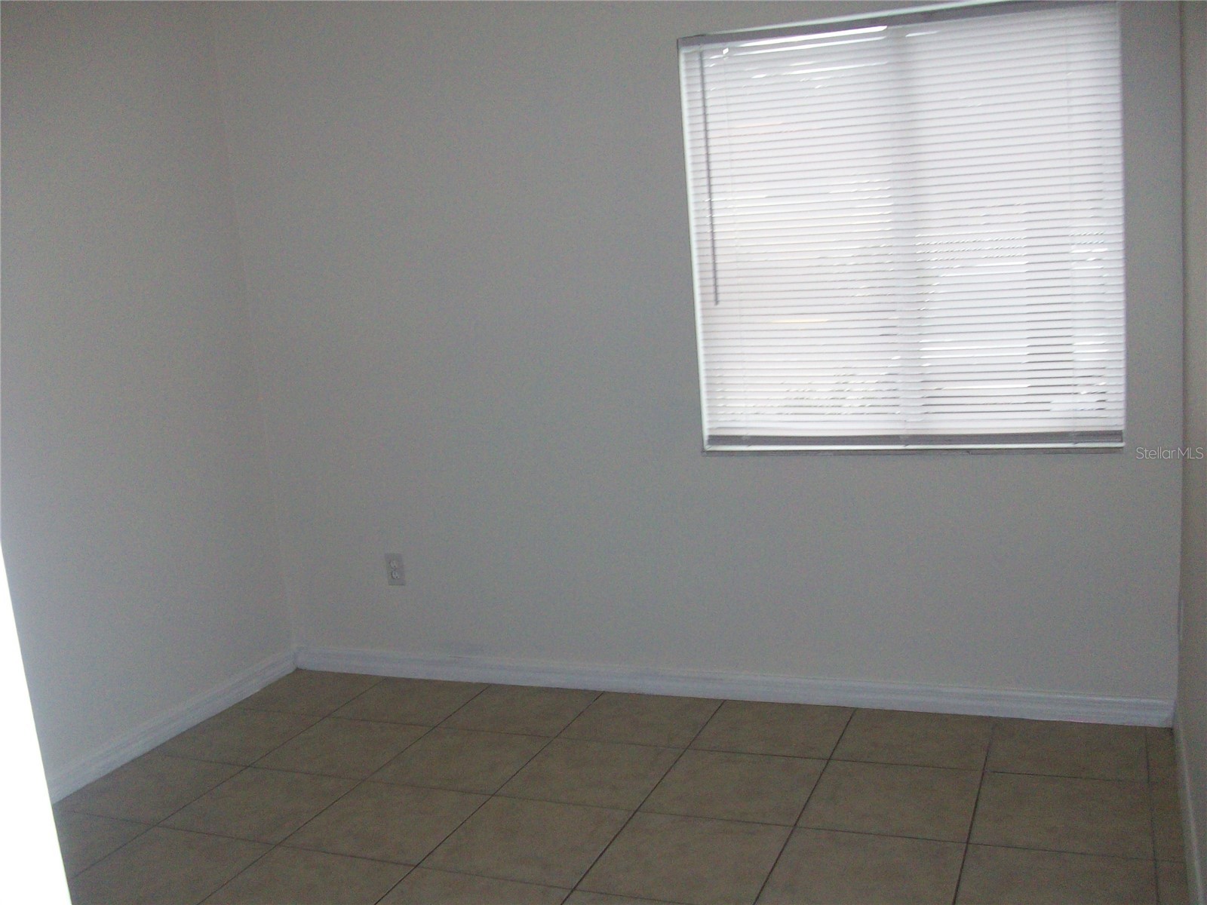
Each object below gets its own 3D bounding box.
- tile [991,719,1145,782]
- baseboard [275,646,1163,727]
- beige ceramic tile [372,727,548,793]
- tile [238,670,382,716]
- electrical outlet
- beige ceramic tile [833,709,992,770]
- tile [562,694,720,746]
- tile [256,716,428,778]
[{"bbox_3d":[1.259,0.807,3.218,0.406,0.010,0.386,-1,9,22],"label":"tile"},{"bbox_3d":[0.229,0.767,3.977,3.036,0.084,0.014,-1,9,22],"label":"baseboard"},{"bbox_3d":[-0.421,0.923,3.556,0.414,0.010,0.414,-1,9,22],"label":"beige ceramic tile"},{"bbox_3d":[-1.023,0.844,4.131,0.394,0.010,0.386,-1,9,22],"label":"tile"},{"bbox_3d":[-0.727,0.410,4.164,0.070,0.114,0.010,-1,9,22],"label":"electrical outlet"},{"bbox_3d":[0.913,0.839,3.464,0.414,0.010,0.407,-1,9,22],"label":"beige ceramic tile"},{"bbox_3d":[0.123,0.827,3.662,0.406,0.010,0.386,-1,9,22],"label":"tile"},{"bbox_3d":[-0.787,0.902,3.614,0.406,0.010,0.406,-1,9,22],"label":"tile"}]

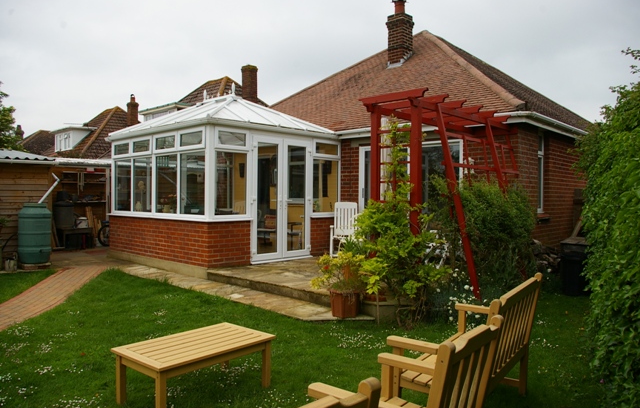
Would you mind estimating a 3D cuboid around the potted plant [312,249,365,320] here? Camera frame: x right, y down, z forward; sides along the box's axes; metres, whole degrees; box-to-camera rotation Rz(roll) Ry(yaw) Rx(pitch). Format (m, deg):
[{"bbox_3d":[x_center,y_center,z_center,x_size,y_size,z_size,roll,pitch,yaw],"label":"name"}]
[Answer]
[{"bbox_3d":[0.206,0.878,5.330,0.570,0.700,0.520,0,1,0],"label":"potted plant"}]

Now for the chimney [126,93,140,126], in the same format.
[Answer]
[{"bbox_3d":[-10.742,-5.437,27.600,0.520,1.850,0.520,1,1,43],"label":"chimney"}]

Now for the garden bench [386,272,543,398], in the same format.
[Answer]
[{"bbox_3d":[0.997,0.946,3.132,0.652,0.919,1.180,1,1,35],"label":"garden bench"}]

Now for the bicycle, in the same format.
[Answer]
[{"bbox_3d":[-4.930,0.589,12.300,1.500,0.920,0.550,-1,1,-37],"label":"bicycle"}]

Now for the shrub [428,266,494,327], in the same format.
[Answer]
[{"bbox_3d":[1.596,1.005,5.450,0.750,0.620,0.650,0,1,0],"label":"shrub"}]

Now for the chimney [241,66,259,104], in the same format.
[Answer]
[{"bbox_3d":[-2.883,-4.936,19.700,0.520,1.500,0.520,1,1,43],"label":"chimney"}]

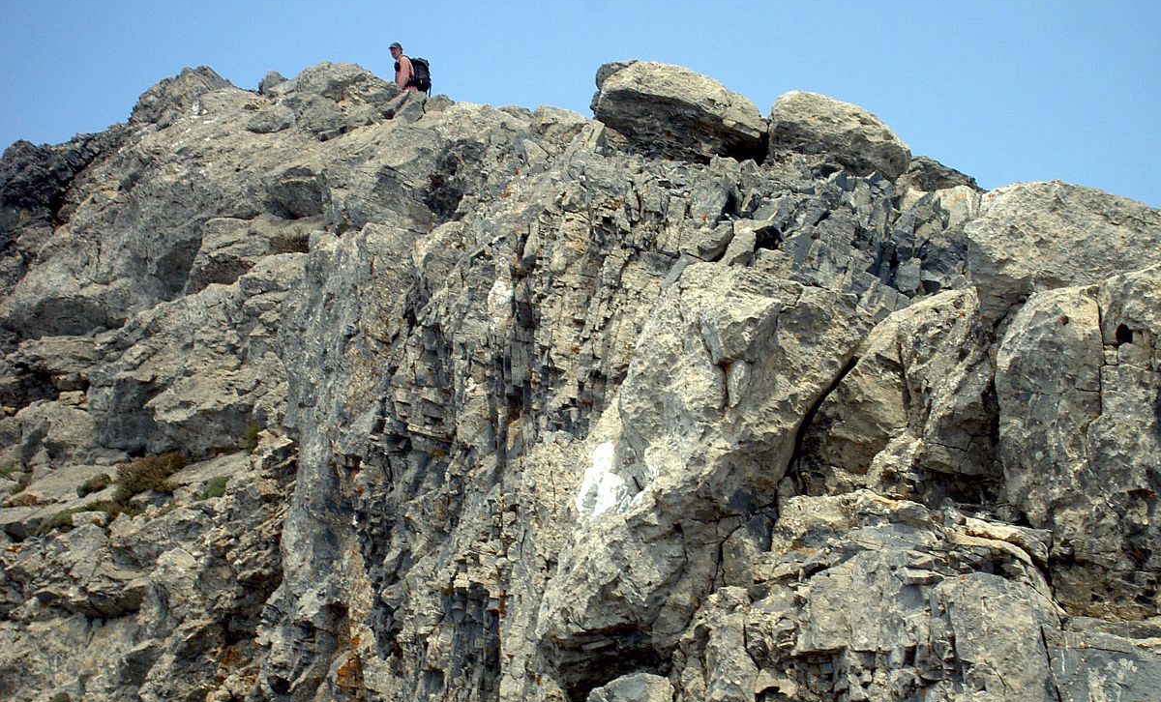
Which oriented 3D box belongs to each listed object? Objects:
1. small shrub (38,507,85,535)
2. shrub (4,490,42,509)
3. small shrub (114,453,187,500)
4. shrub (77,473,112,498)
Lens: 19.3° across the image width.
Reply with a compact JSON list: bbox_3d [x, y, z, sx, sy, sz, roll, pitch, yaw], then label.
[{"bbox_3d":[-6.797,2.224,44.800,0.620,0.320,0.450,0,-13,0],"label":"small shrub"},{"bbox_3d":[-7.337,1.954,45.000,0.480,0.220,0.380,0,-13,0],"label":"shrub"},{"bbox_3d":[-5.707,1.663,45.400,0.920,0.550,0.700,0,-13,0],"label":"small shrub"},{"bbox_3d":[-6.438,1.787,45.300,0.480,0.300,0.380,0,-13,0],"label":"shrub"}]

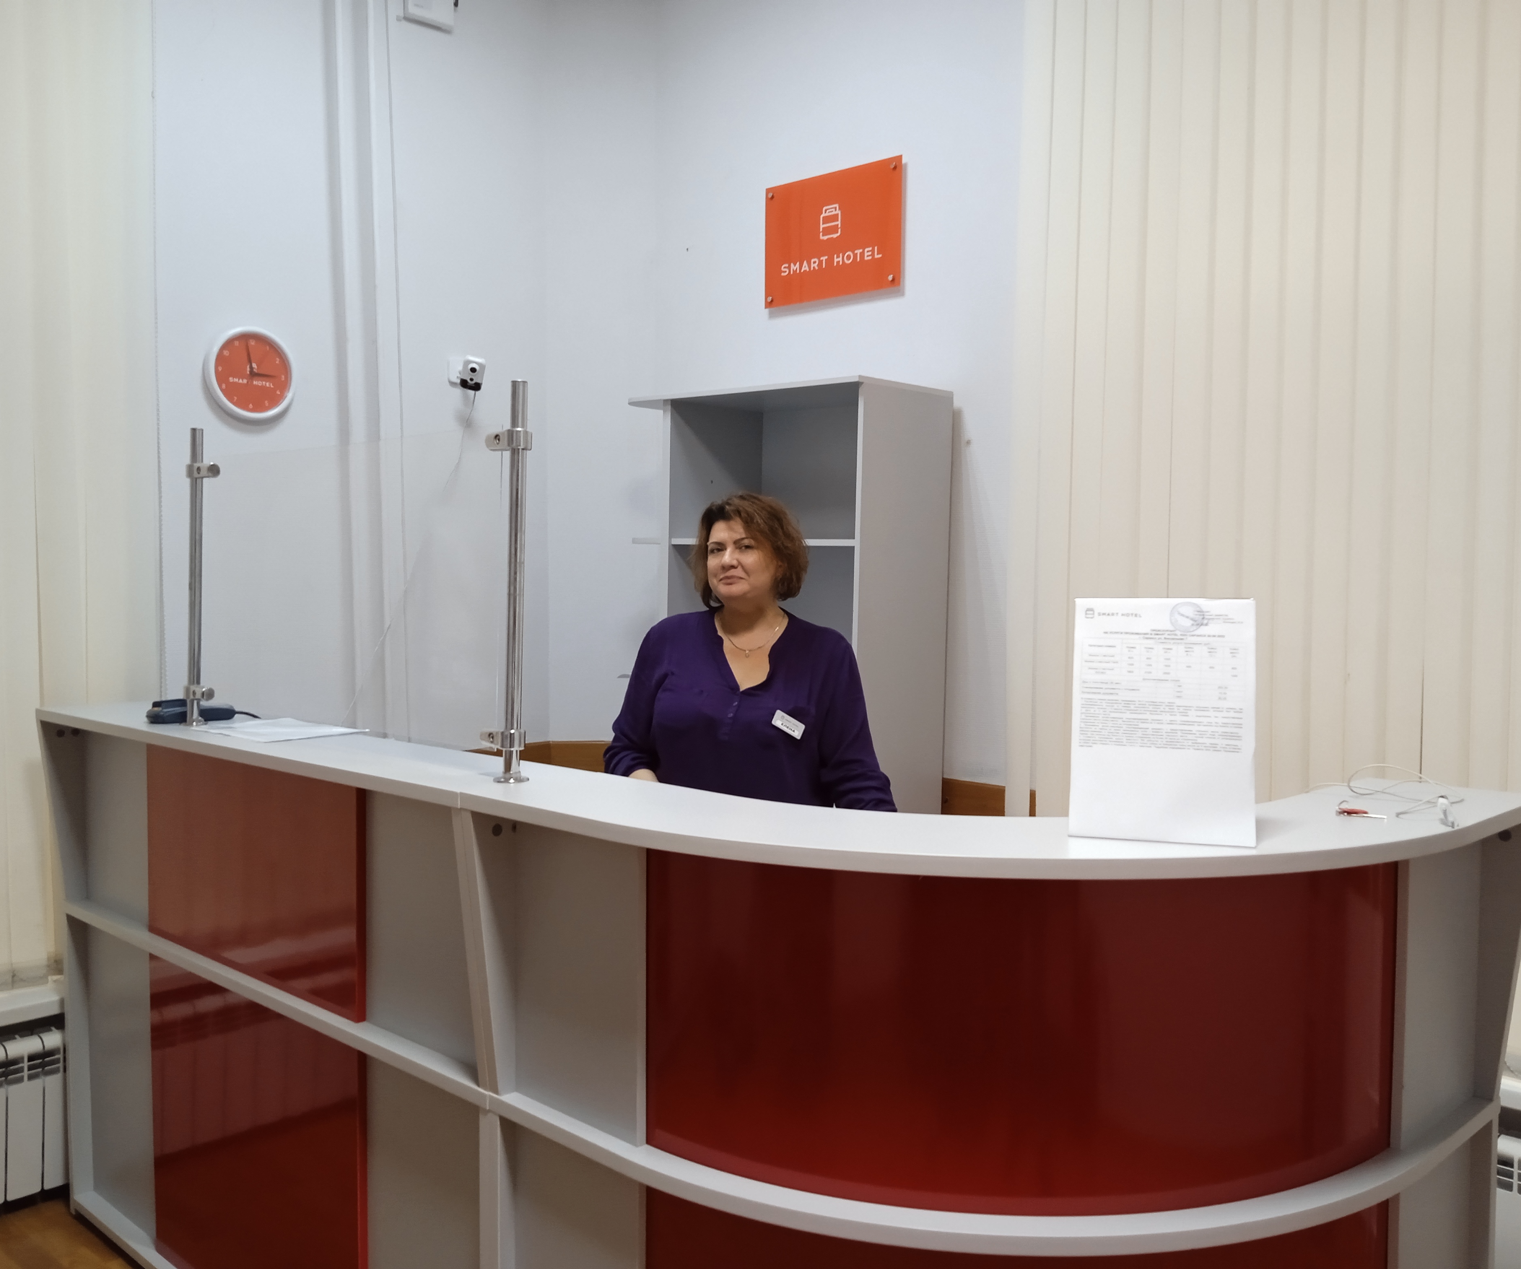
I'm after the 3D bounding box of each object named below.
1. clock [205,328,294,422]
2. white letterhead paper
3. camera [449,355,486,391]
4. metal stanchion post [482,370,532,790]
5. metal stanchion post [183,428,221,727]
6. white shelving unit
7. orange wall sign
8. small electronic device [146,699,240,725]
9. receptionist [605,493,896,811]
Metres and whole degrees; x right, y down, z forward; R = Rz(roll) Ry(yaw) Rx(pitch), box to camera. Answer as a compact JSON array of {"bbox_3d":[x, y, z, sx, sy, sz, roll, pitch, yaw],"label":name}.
[{"bbox_3d":[-1.326,-0.674,3.563,0.038,0.240,0.240,3,2,43],"label":"clock"},{"bbox_3d":[0.487,0.101,1.659,0.212,0.299,0.012,1,-17,15],"label":"white letterhead paper"},{"bbox_3d":[-0.814,-0.729,3.821,0.070,0.107,0.090,-1,21,-34],"label":"camera"},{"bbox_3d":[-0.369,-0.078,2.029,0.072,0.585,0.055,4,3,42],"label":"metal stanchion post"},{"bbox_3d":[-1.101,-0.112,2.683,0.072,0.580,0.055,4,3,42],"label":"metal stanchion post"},{"bbox_3d":[0.055,0.321,3.604,0.797,1.878,0.370,3,4,42],"label":"white shelving unit"},{"bbox_3d":[0.193,-1.060,3.644,0.465,0.328,0.020,3,4,42],"label":"orange wall sign"},{"bbox_3d":[-1.155,0.151,2.781,0.168,0.043,0.078,-1,3,-23],"label":"small electronic device"},{"bbox_3d":[-0.024,0.518,2.666,0.530,1.575,0.340,1,3,16],"label":"receptionist"}]

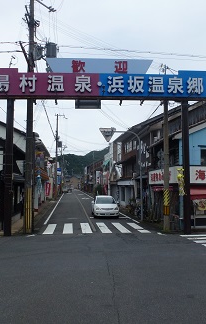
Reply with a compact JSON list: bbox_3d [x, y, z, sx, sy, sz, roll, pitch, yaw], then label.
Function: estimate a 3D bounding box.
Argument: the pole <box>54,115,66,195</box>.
[{"bbox_3d":[-6.328,-0.809,43.525,1.629,12.658,0.600,0,-4,-6],"label":"pole"}]

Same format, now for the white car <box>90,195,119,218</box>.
[{"bbox_3d":[0.091,3.161,21.937,1.700,1.470,4.450,0,-4,-4],"label":"white car"}]

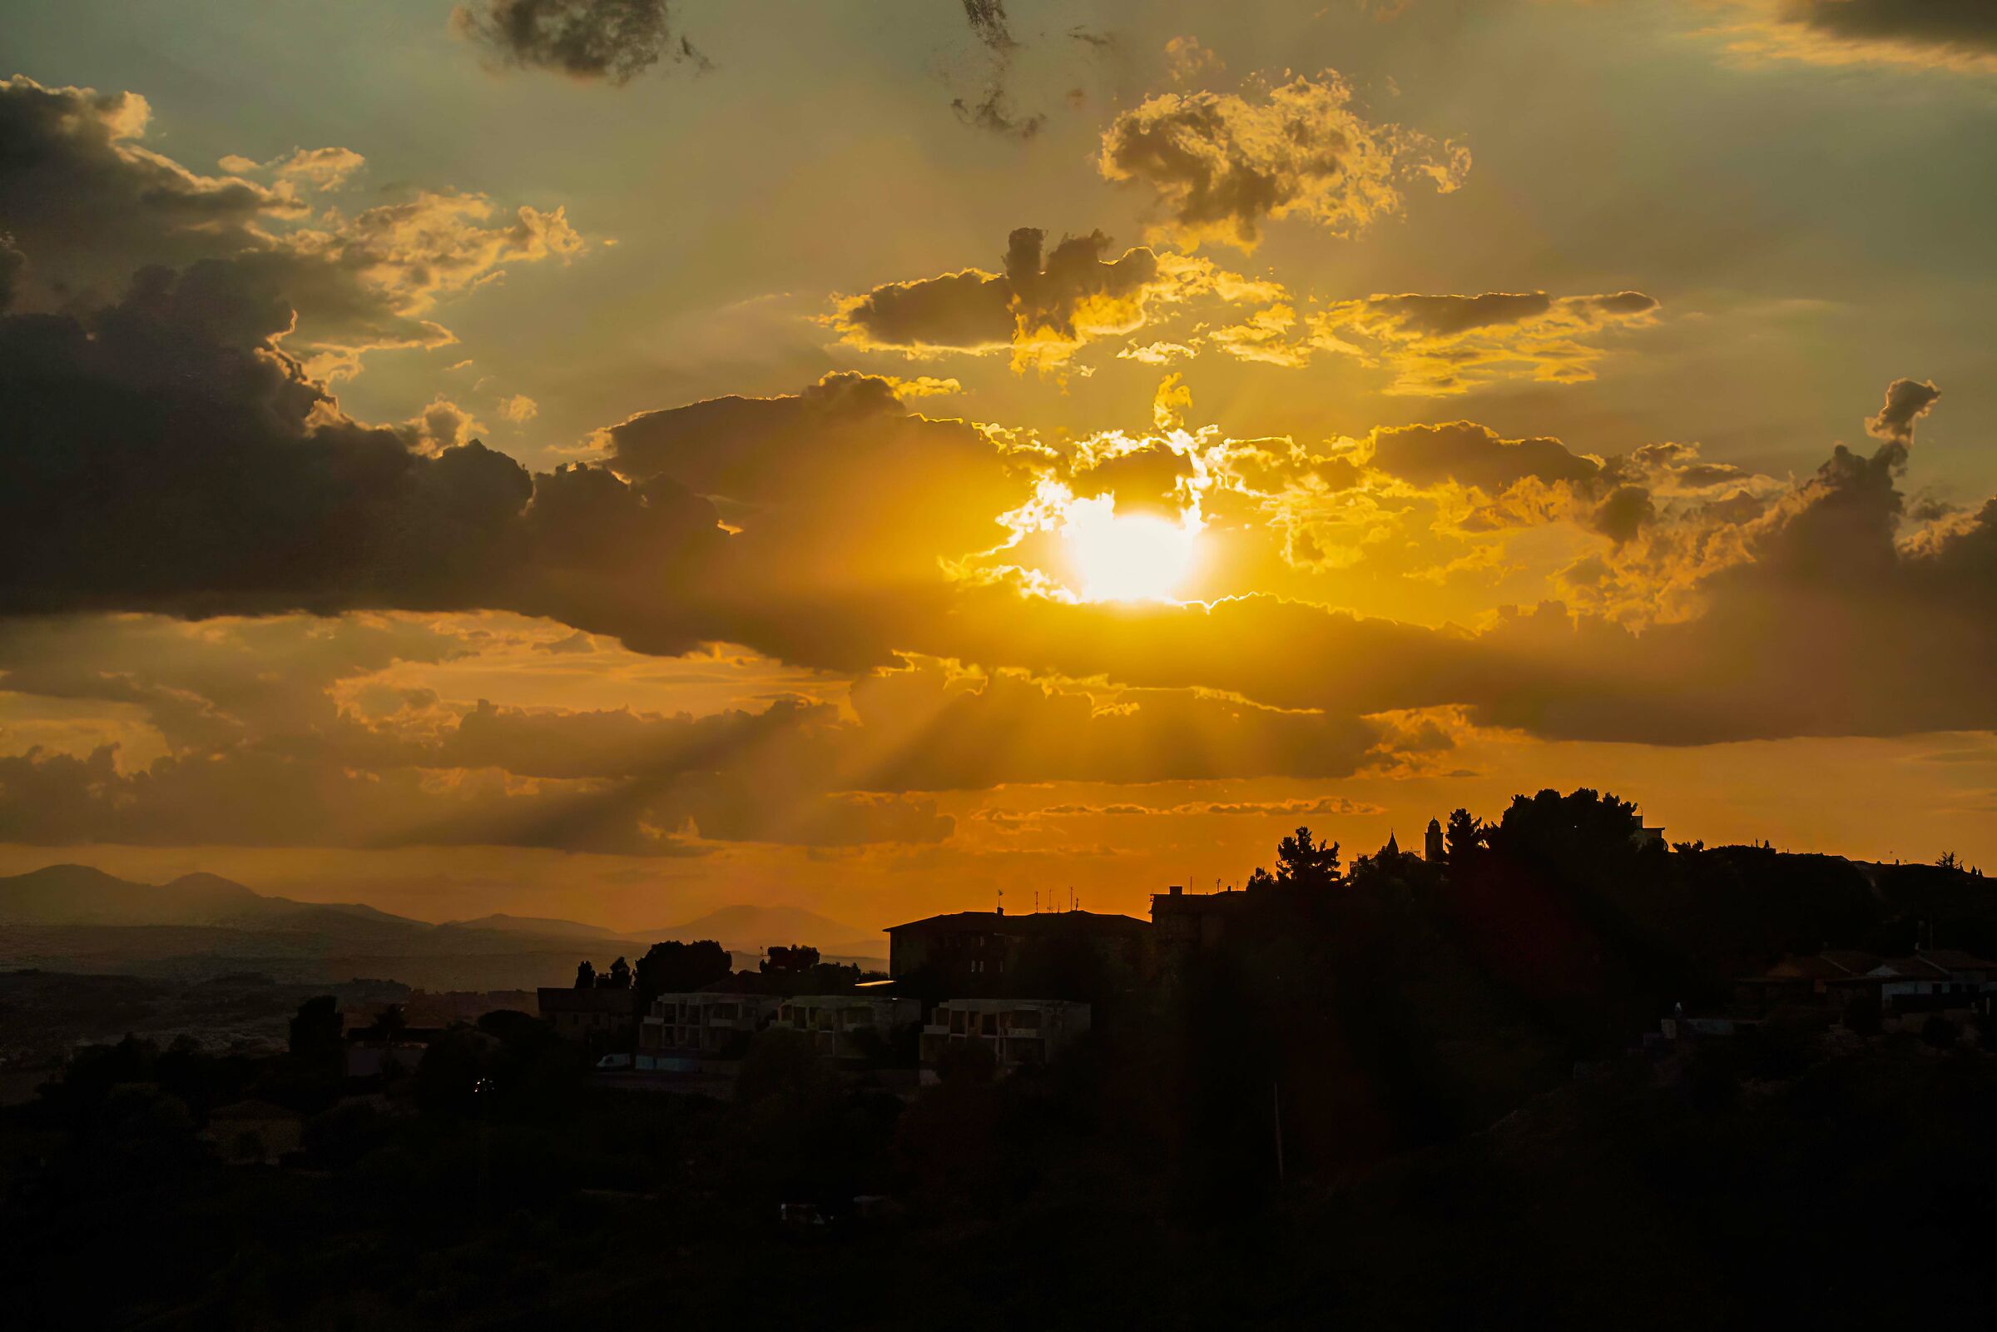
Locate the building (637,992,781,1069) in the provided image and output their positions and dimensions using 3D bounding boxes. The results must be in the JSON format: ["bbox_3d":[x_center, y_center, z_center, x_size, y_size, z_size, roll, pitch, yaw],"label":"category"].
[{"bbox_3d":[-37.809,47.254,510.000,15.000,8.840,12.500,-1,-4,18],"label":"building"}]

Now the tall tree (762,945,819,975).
[{"bbox_3d":[-29.772,43.392,555.000,8.400,6.930,8.000,0,-4,0],"label":"tall tree"}]

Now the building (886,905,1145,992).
[{"bbox_3d":[2.511,37.585,500.000,33.000,12.090,14.000,0,-4,-5],"label":"building"}]

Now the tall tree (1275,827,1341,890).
[{"bbox_3d":[40.279,25.679,505.000,8.500,9.560,8.300,0,-4,0],"label":"tall tree"}]

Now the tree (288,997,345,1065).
[{"bbox_3d":[-75.592,40.879,430.000,6.200,8.840,6.200,0,-4,0],"label":"tree"}]

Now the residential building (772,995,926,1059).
[{"bbox_3d":[-18.523,43.645,468.000,14.500,7.920,12.500,-2,-4,23],"label":"residential building"}]

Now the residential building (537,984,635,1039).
[{"bbox_3d":[-55.797,47.167,525.000,13.300,7.400,9.500,0,-4,-5],"label":"residential building"}]

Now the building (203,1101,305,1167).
[{"bbox_3d":[-70.842,44.322,370.000,9.500,6.260,9.000,0,-4,-5],"label":"building"}]

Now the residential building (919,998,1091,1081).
[{"bbox_3d":[0.946,40.775,428.000,15.000,8.280,12.500,-2,-4,21],"label":"residential building"}]

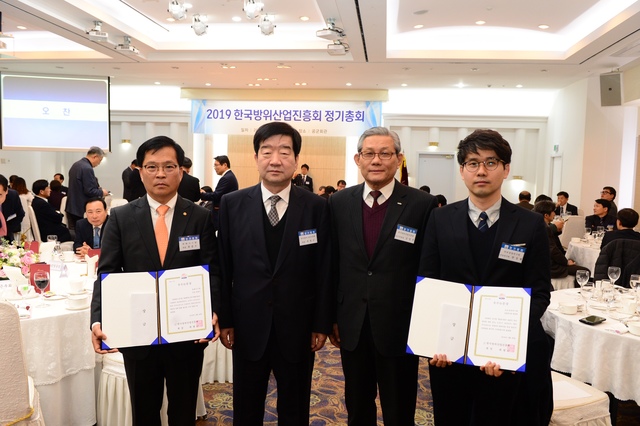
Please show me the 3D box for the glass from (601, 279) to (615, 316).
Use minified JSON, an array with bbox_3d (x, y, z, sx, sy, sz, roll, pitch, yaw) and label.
[{"bbox_3d":[1.673,0.489,3.200,0.076,0.195,0.076,1,4,0],"label":"glass"}]

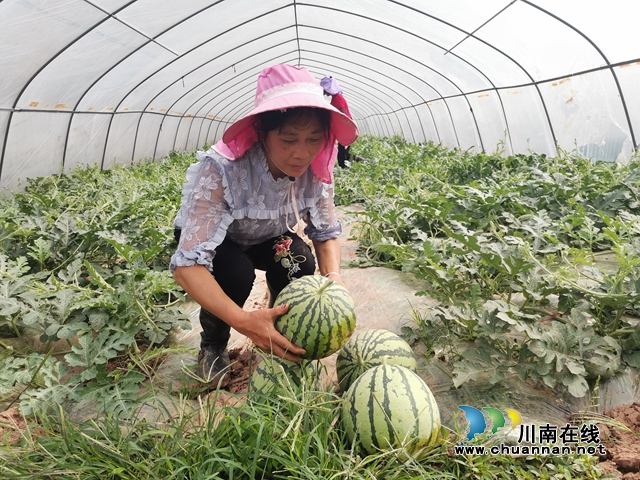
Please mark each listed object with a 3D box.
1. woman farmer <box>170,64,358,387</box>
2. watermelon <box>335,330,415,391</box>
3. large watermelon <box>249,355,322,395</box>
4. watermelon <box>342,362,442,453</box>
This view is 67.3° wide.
[{"bbox_3d":[-0.204,0.023,1.450,0.530,0.980,0.730,-12,15,-31],"label":"woman farmer"},{"bbox_3d":[0.171,0.388,1.438,0.240,0.230,0.240,-4,13,0],"label":"watermelon"},{"bbox_3d":[-0.095,0.431,1.372,0.220,0.210,0.220,-4,13,0],"label":"large watermelon"},{"bbox_3d":[0.176,0.441,1.202,0.245,0.235,0.245,-4,13,0],"label":"watermelon"}]

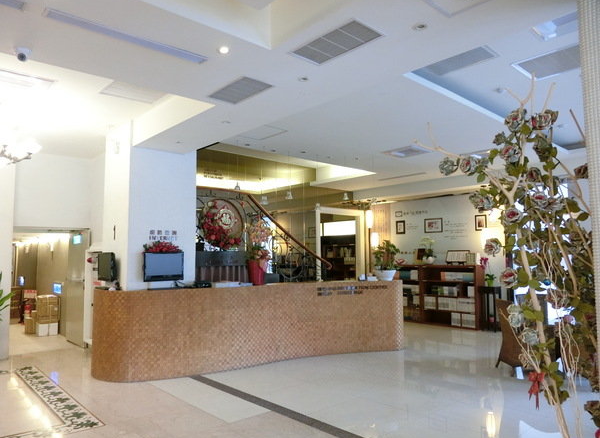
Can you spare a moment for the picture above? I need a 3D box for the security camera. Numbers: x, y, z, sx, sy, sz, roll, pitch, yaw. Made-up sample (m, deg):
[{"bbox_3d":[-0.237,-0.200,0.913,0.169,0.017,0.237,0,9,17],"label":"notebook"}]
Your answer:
[{"bbox_3d":[-1.981,-1.172,3.093,0.105,0.105,0.110,1,-5,-18],"label":"security camera"}]

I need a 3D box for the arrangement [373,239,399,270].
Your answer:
[{"bbox_3d":[1.421,0.583,7.120,0.450,0.540,0.430,-1,-5,11],"label":"arrangement"}]

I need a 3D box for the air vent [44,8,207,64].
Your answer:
[{"bbox_3d":[-1.154,-1.253,3.010,1.080,0.040,0.115,4,-6,-41],"label":"air vent"}]

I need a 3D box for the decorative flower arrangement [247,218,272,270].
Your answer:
[{"bbox_3d":[-0.598,0.371,6.350,0.380,0.740,0.360,-1,-4,0],"label":"decorative flower arrangement"}]

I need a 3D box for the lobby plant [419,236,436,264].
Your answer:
[{"bbox_3d":[2.768,0.688,9.371,0.360,0.580,0.320,-2,-4,11],"label":"lobby plant"}]

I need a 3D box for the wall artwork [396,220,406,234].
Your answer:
[{"bbox_3d":[2.356,0.202,10.057,0.030,0.320,0.250,3,-6,-43],"label":"wall artwork"}]

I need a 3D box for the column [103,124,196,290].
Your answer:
[{"bbox_3d":[-2.311,0.435,6.620,1.000,3.380,1.030,4,-6,-41],"label":"column"}]

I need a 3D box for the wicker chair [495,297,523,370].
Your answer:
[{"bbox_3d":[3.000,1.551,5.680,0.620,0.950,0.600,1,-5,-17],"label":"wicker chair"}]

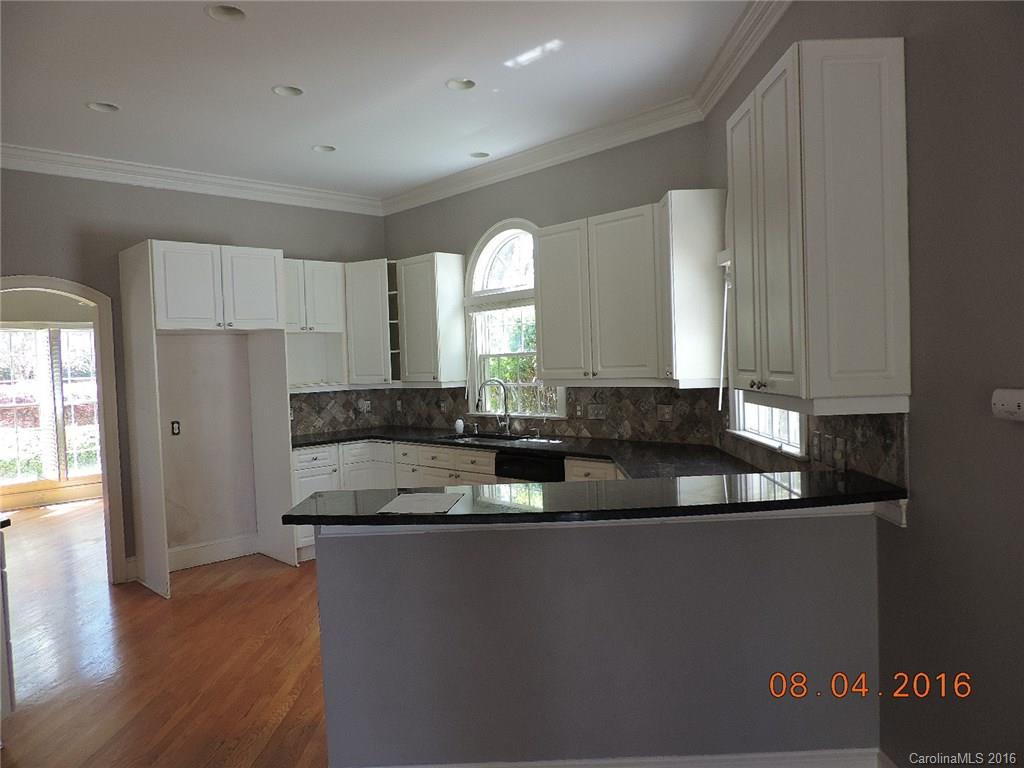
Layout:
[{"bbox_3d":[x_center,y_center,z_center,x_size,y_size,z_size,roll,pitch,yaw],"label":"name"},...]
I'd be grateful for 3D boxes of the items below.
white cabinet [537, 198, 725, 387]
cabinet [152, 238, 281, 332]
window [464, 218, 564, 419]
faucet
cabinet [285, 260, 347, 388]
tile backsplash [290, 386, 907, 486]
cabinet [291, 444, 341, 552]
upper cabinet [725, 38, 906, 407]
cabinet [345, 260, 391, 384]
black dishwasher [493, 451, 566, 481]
[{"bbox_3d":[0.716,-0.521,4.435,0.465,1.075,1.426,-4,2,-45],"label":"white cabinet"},{"bbox_3d":[-2.264,-0.674,5.213,0.926,0.588,0.672,-4,2,-45],"label":"cabinet"},{"bbox_3d":[0.008,-0.488,5.519,0.111,1.525,1.096,-4,2,-45],"label":"window"},{"bbox_3d":[-0.136,0.176,5.419,0.263,0.434,0.071,-4,2,-45],"label":"faucet"},{"bbox_3d":[-1.784,-0.469,5.934,0.713,1.085,0.318,-4,2,-45],"label":"cabinet"},{"bbox_3d":[0.011,0.234,4.484,1.464,0.375,4.898,-4,2,-45],"label":"tile backsplash"},{"bbox_3d":[-1.738,0.901,5.754,0.424,0.838,0.626,-4,2,-45],"label":"cabinet"},{"bbox_3d":[1.009,-0.464,2.441,0.318,1.102,0.705,-2,2,1],"label":"upper cabinet"},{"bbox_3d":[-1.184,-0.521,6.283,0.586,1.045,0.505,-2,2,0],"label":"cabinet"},{"bbox_3d":[0.331,0.863,4.782,0.606,0.843,0.626,-4,2,-45],"label":"black dishwasher"}]

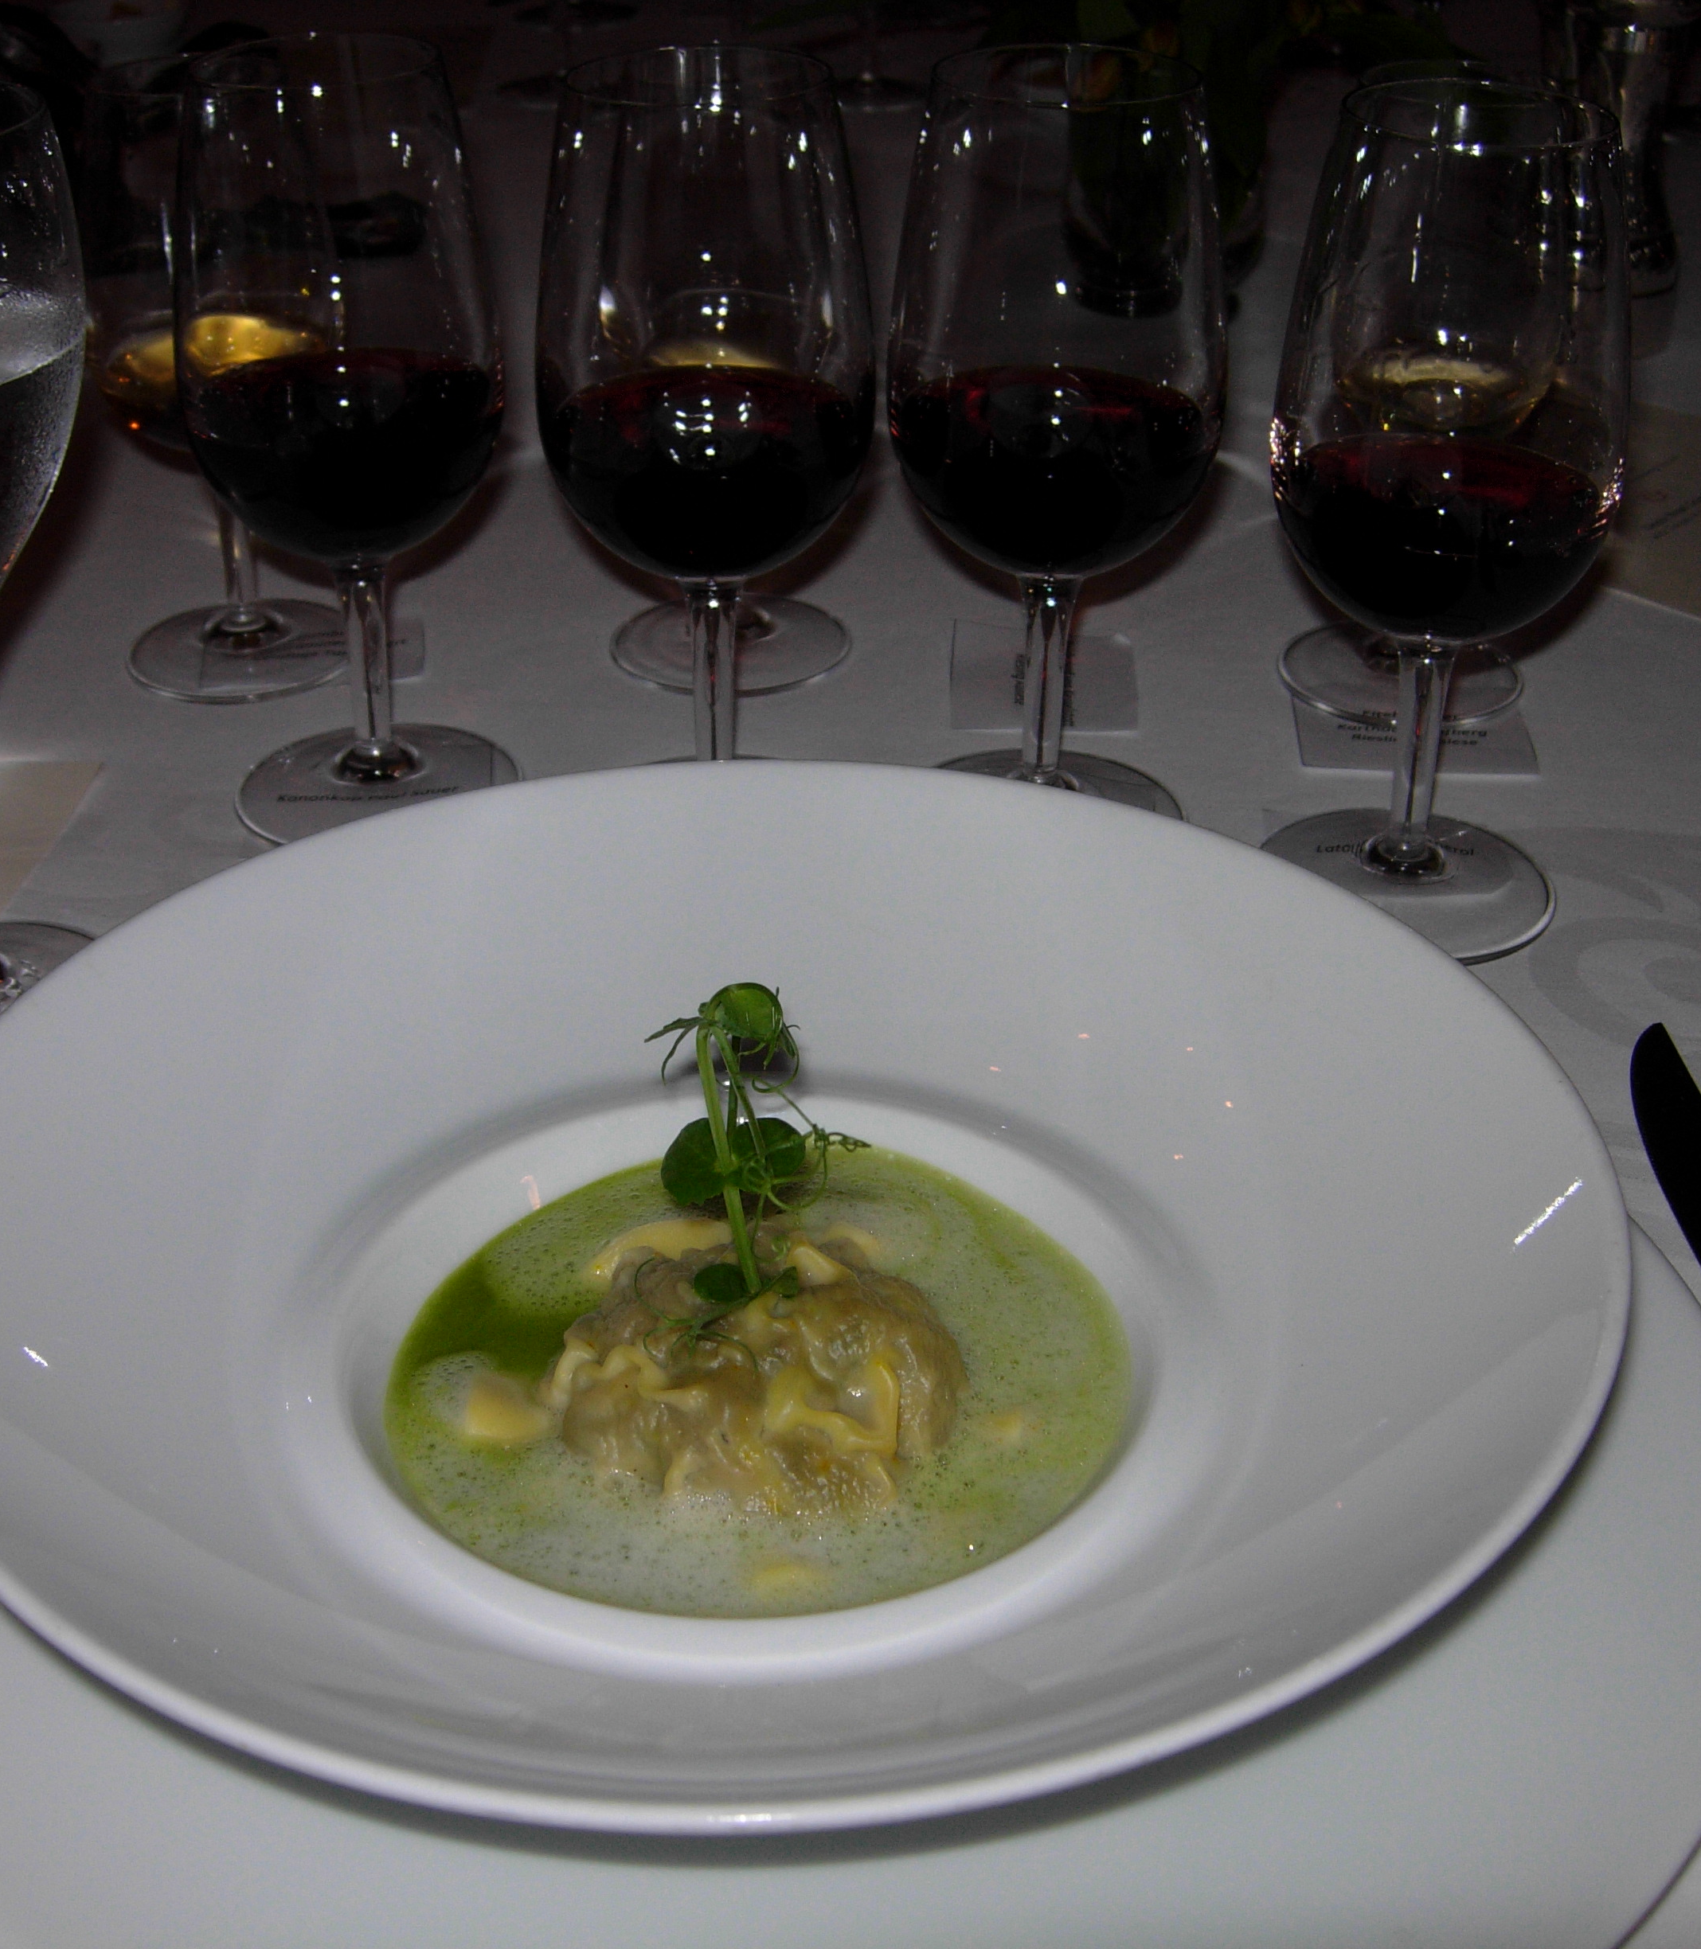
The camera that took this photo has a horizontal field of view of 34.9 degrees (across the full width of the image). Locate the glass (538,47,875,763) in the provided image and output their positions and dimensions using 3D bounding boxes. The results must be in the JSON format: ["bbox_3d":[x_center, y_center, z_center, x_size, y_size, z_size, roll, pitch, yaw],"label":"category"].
[{"bbox_3d":[-0.028,-0.100,0.545,0.067,0.158,0.067,0,31,0],"label":"glass"}]

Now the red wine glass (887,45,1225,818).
[{"bbox_3d":[0.041,-0.101,0.548,0.067,0.158,0.067,0,31,0],"label":"red wine glass"}]

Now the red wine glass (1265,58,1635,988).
[{"bbox_3d":[0.112,-0.084,0.519,0.067,0.158,0.067,0,31,0],"label":"red wine glass"}]

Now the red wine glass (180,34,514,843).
[{"bbox_3d":[-0.103,-0.107,0.557,0.067,0.158,0.067,0,31,0],"label":"red wine glass"}]

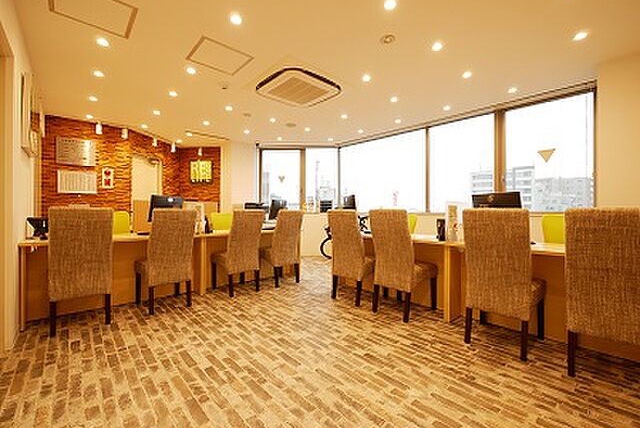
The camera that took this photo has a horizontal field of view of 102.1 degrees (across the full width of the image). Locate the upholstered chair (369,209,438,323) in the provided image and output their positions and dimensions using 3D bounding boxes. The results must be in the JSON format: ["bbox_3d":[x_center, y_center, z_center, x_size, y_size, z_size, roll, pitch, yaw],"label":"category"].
[{"bbox_3d":[0.826,0.468,2.612,0.610,1.035,0.455,0,0,-41],"label":"upholstered chair"}]

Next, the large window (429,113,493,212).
[{"bbox_3d":[2.280,-0.770,4.240,1.020,1.540,0.100,0,0,44],"label":"large window"}]

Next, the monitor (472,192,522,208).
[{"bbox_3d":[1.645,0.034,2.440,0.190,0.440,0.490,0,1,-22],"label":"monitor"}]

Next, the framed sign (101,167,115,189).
[{"bbox_3d":[-3.930,-0.662,4.790,0.185,0.390,0.030,0,0,-42],"label":"framed sign"}]

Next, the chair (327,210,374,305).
[{"bbox_3d":[0.426,0.468,3.029,0.610,1.035,0.455,0,0,-44],"label":"chair"}]

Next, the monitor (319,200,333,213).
[{"bbox_3d":[0.145,-0.165,5.919,0.290,0.290,0.200,0,0,0],"label":"monitor"}]

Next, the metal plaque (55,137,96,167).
[{"bbox_3d":[-4.020,-1.015,4.261,0.480,0.430,0.030,0,1,-40],"label":"metal plaque"}]

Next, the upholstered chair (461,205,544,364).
[{"bbox_3d":[1.400,0.476,1.993,0.590,1.015,0.420,0,1,-43],"label":"upholstered chair"}]

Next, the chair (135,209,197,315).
[{"bbox_3d":[-1.648,0.468,2.795,0.455,1.035,0.610,0,0,-44],"label":"chair"}]

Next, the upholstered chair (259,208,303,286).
[{"bbox_3d":[-0.574,0.468,3.721,0.455,1.035,0.610,0,0,-43],"label":"upholstered chair"}]

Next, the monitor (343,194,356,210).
[{"bbox_3d":[0.412,-0.006,3.600,0.180,0.460,0.460,0,1,-16],"label":"monitor"}]

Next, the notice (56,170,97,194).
[{"bbox_3d":[-4.000,-0.526,4.276,0.475,0.365,0.030,0,1,-40],"label":"notice"}]

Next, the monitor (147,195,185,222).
[{"bbox_3d":[-1.850,0.020,3.180,0.190,0.460,0.460,0,0,21],"label":"monitor"}]

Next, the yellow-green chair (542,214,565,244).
[{"bbox_3d":[2.230,0.500,2.280,0.500,0.970,0.530,0,0,44],"label":"yellow-green chair"}]

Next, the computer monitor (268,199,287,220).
[{"bbox_3d":[-0.690,0.020,4.330,0.190,0.460,0.460,0,0,22],"label":"computer monitor"}]

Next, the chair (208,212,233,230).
[{"bbox_3d":[-1.580,0.479,4.274,0.480,0.970,0.550,0,1,-40],"label":"chair"}]

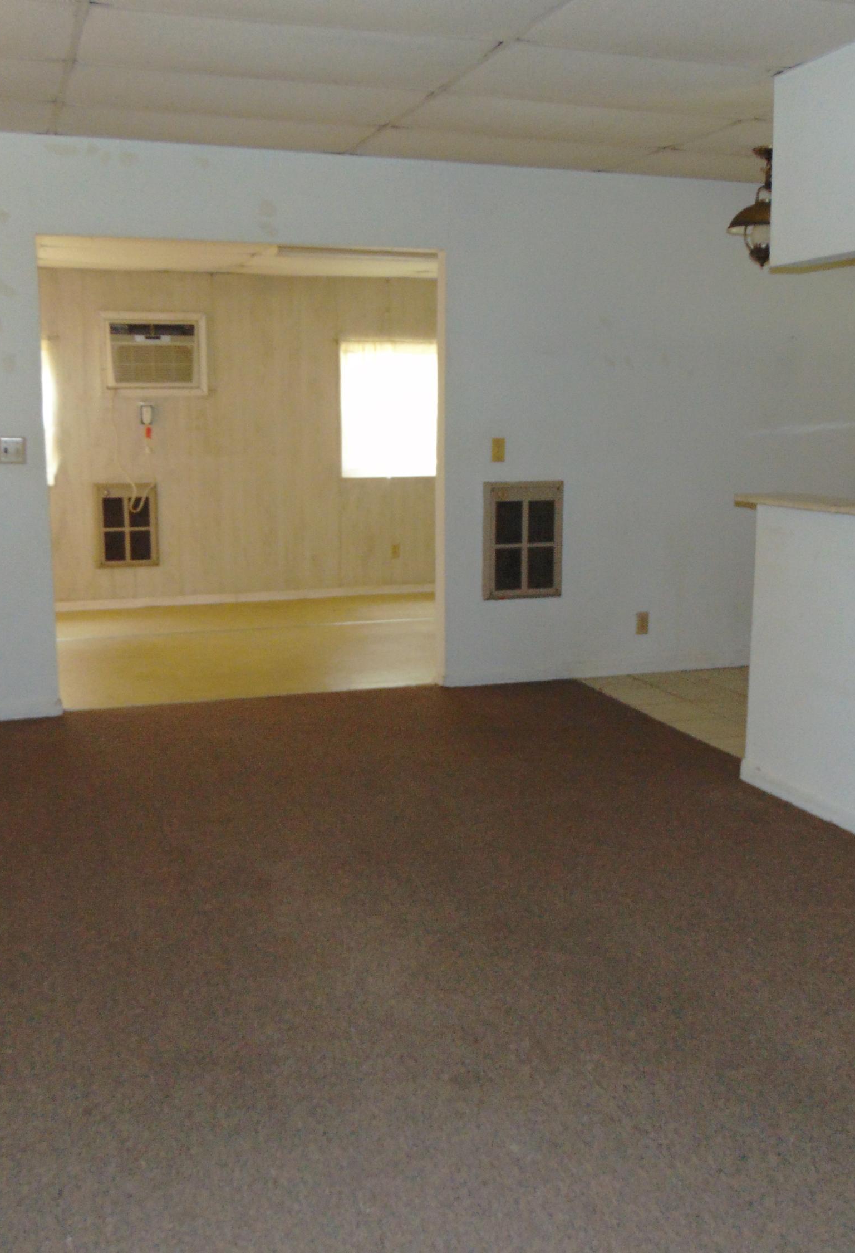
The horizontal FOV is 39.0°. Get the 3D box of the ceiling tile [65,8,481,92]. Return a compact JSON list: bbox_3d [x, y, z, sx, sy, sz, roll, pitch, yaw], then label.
[{"bbox_3d":[-0.443,-1.755,3.673,1.209,0.025,0.596,-4,11,-19],"label":"ceiling tile"}]

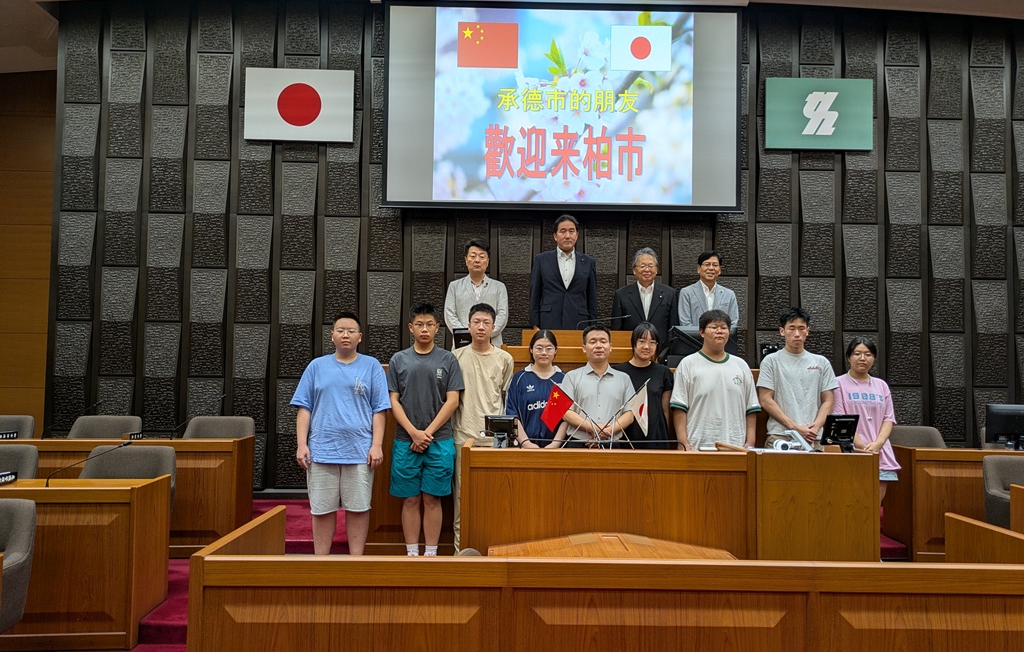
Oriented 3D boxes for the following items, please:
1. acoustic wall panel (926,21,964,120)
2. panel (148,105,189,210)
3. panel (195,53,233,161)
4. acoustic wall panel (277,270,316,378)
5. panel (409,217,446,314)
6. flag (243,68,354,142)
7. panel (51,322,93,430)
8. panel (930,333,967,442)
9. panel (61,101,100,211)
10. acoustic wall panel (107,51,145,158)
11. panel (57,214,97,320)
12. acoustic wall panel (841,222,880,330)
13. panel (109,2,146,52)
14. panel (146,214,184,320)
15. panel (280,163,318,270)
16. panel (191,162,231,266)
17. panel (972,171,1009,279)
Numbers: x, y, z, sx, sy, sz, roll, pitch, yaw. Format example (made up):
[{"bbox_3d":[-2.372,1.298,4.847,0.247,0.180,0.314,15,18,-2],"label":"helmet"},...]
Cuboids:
[{"bbox_3d":[3.985,-2.389,6.794,0.326,0.965,0.059,1,-2,0],"label":"acoustic wall panel"},{"bbox_3d":[-3.091,-1.504,6.652,0.326,0.965,0.059,1,-2,-2],"label":"panel"},{"bbox_3d":[-2.692,-1.989,6.680,0.326,0.965,0.059,1,-2,-1],"label":"panel"},{"bbox_3d":[-1.997,-0.018,6.825,0.336,0.993,0.060,1,-2,-1],"label":"acoustic wall panel"},{"bbox_3d":[-0.749,-0.493,6.669,0.326,0.965,0.059,1,-2,-1],"label":"panel"},{"bbox_3d":[-1.900,-1.975,6.633,0.963,0.644,0.034,1,-2,-1],"label":"flag"},{"bbox_3d":[-4.047,0.458,6.799,0.338,1.015,0.085,1,-2,-1],"label":"panel"},{"bbox_3d":[3.947,0.549,6.685,0.326,0.965,0.059,1,-2,0],"label":"panel"},{"bbox_3d":[-4.020,-1.571,6.882,0.338,1.015,0.085,1,-2,-1],"label":"panel"},{"bbox_3d":[-3.591,-2.060,6.877,0.336,0.993,0.060,1,-2,-1],"label":"acoustic wall panel"},{"bbox_3d":[-4.034,-0.557,6.840,0.338,1.015,0.085,1,-2,-1],"label":"panel"},{"bbox_3d":[3.279,-0.451,6.925,0.336,0.993,0.060,1,-2,-1],"label":"acoustic wall panel"},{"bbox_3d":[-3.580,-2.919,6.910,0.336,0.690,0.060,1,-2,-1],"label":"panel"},{"bbox_3d":[-3.217,-0.545,6.852,0.338,1.015,0.085,1,-2,-1],"label":"panel"},{"bbox_3d":[-1.920,-0.999,6.663,0.326,0.965,0.059,1,-2,-1],"label":"panel"},{"bbox_3d":[-2.802,-1.047,6.879,0.338,1.015,0.085,1,-2,-1],"label":"panel"},{"bbox_3d":[4.359,-0.915,6.740,0.326,0.965,0.059,1,-2,0],"label":"panel"}]

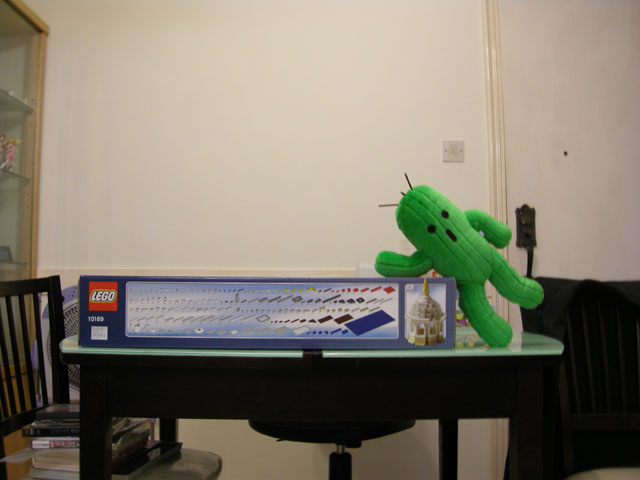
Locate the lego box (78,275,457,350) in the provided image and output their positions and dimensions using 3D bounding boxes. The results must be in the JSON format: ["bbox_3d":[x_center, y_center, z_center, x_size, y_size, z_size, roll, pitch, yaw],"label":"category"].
[{"bbox_3d":[-0.081,0.128,1.260,0.577,0.110,0.480,0,-4,0],"label":"lego box"}]

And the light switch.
[{"bbox_3d":[0.541,-0.357,2.690,0.086,0.086,0.011,0,-4,0],"label":"light switch"}]

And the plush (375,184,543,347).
[{"bbox_3d":[0.223,0.043,1.075,0.200,0.290,0.105,-42,-6,-4],"label":"plush"}]

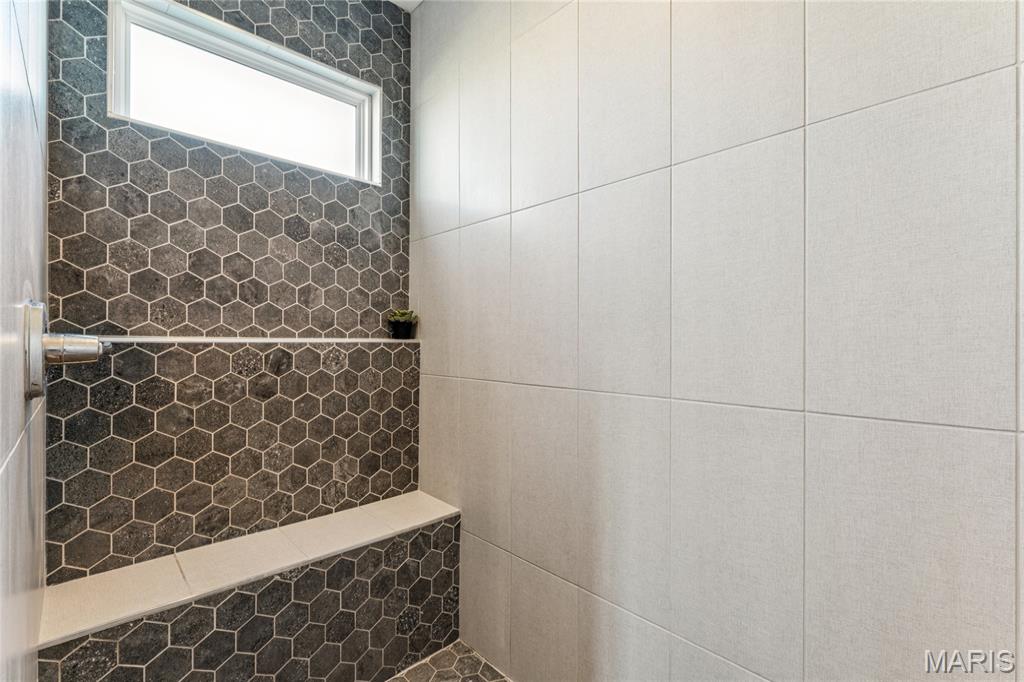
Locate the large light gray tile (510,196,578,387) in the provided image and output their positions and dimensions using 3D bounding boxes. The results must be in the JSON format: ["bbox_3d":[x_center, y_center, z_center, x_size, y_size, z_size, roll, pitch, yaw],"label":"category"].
[{"bbox_3d":[0.109,-0.154,1.530,0.018,0.610,0.302,0,0,-44],"label":"large light gray tile"}]

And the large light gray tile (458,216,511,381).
[{"bbox_3d":[-0.101,-0.154,1.749,0.018,0.610,0.302,0,0,-44],"label":"large light gray tile"}]

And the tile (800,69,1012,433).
[{"bbox_3d":[0.740,-0.154,0.872,0.018,0.610,0.302,0,0,-44],"label":"tile"}]

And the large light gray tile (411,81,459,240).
[{"bbox_3d":[-0.327,-0.765,1.985,0.018,0.610,0.347,0,0,-44],"label":"large light gray tile"}]

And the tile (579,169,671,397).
[{"bbox_3d":[0.320,-0.154,1.310,0.018,0.610,0.302,0,0,-44],"label":"tile"}]

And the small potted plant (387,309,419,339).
[{"bbox_3d":[-0.496,-0.073,2.041,0.122,0.131,0.122,0,0,-44],"label":"small potted plant"}]

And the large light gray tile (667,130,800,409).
[{"bbox_3d":[0.530,-0.154,1.091,0.018,0.610,0.302,0,0,-44],"label":"large light gray tile"}]

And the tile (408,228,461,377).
[{"bbox_3d":[-0.327,-0.154,1.985,0.018,0.610,0.347,0,0,-44],"label":"tile"}]

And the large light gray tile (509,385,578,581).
[{"bbox_3d":[0.109,0.458,1.530,0.018,0.610,0.302,0,0,-44],"label":"large light gray tile"}]

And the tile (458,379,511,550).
[{"bbox_3d":[-0.101,0.458,1.749,0.018,0.610,0.302,0,0,-44],"label":"tile"}]

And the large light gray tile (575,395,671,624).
[{"bbox_3d":[0.320,0.458,1.310,0.018,0.610,0.302,0,0,-44],"label":"large light gray tile"}]

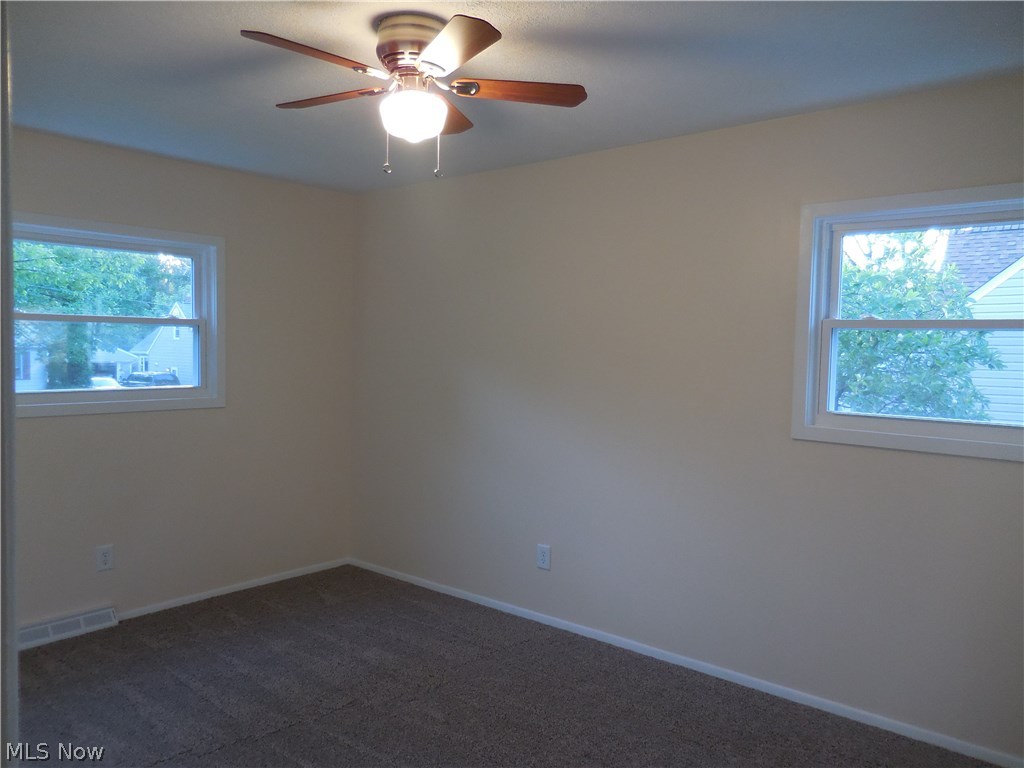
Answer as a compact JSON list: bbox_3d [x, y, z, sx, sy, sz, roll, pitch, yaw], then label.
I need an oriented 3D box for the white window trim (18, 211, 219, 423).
[{"bbox_3d":[-2.026,-0.326,3.657,0.101,0.941,1.262,3,3,40],"label":"white window trim"}]

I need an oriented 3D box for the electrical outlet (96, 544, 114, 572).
[{"bbox_3d":[-2.024,0.867,3.682,0.010,0.120,0.076,3,3,40],"label":"electrical outlet"}]

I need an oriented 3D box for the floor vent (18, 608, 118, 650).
[{"bbox_3d":[-2.135,1.160,3.534,0.054,0.106,0.478,3,3,40],"label":"floor vent"}]

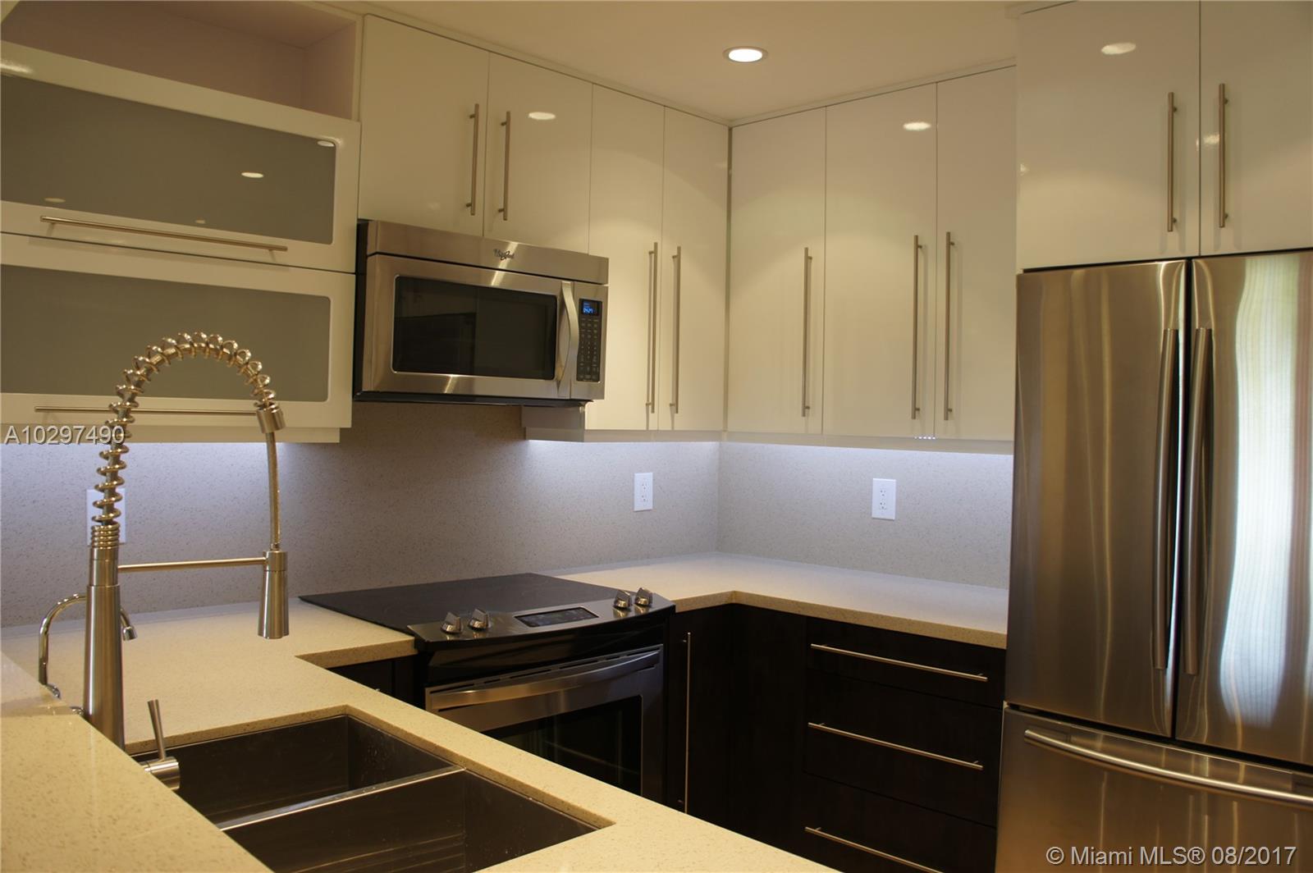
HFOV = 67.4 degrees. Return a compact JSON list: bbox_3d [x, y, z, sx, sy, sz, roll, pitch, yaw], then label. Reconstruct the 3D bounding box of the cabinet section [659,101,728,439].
[{"bbox_3d":[0.025,-0.548,3.449,0.335,1.057,0.337,0,1,-45],"label":"cabinet section"}]

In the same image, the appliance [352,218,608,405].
[{"bbox_3d":[-0.542,-0.302,2.746,0.757,0.422,0.395,0,1,-43],"label":"appliance"}]

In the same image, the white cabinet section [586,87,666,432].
[{"bbox_3d":[-0.206,-0.549,3.221,0.313,1.057,0.337,0,1,-45],"label":"white cabinet section"}]

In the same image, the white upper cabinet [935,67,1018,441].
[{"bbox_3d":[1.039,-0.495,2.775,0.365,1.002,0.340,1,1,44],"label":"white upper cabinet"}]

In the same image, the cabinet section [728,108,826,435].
[{"bbox_3d":[0.516,-0.539,3.425,0.337,1.057,0.397,0,1,-45],"label":"cabinet section"}]

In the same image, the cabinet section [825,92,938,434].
[{"bbox_3d":[0.796,-0.529,3.141,0.337,1.057,0.401,0,1,-45],"label":"cabinet section"}]

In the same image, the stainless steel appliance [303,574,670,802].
[{"bbox_3d":[-0.460,0.885,2.654,0.760,0.923,0.655,0,1,-43],"label":"stainless steel appliance"}]

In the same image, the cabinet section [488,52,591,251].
[{"bbox_3d":[-0.448,-0.817,2.973,0.381,0.522,0.337,0,1,-45],"label":"cabinet section"}]

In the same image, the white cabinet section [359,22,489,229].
[{"bbox_3d":[-0.719,-0.818,2.706,0.381,0.522,0.337,0,1,-45],"label":"white cabinet section"}]

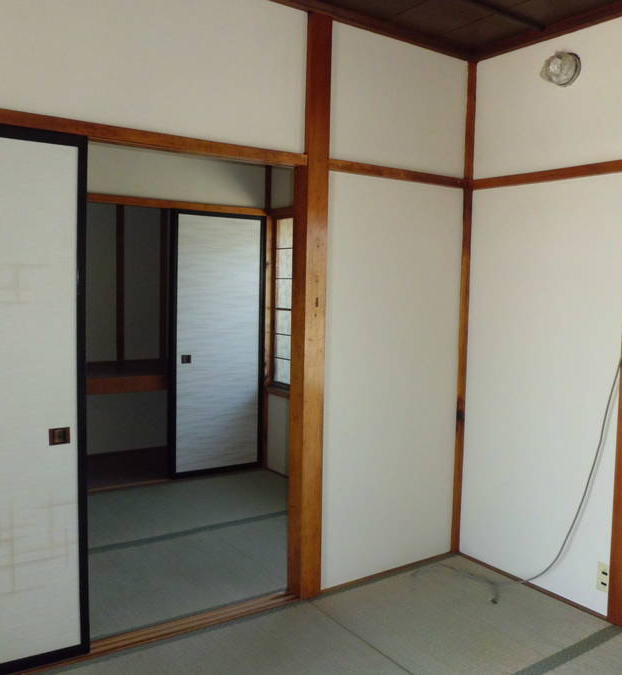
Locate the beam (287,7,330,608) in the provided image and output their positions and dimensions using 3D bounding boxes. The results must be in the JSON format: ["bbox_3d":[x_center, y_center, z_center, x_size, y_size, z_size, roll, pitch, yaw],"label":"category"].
[{"bbox_3d":[-0.006,-0.091,2.794,0.107,2.362,0.100,-2,5,-34],"label":"beam"}]

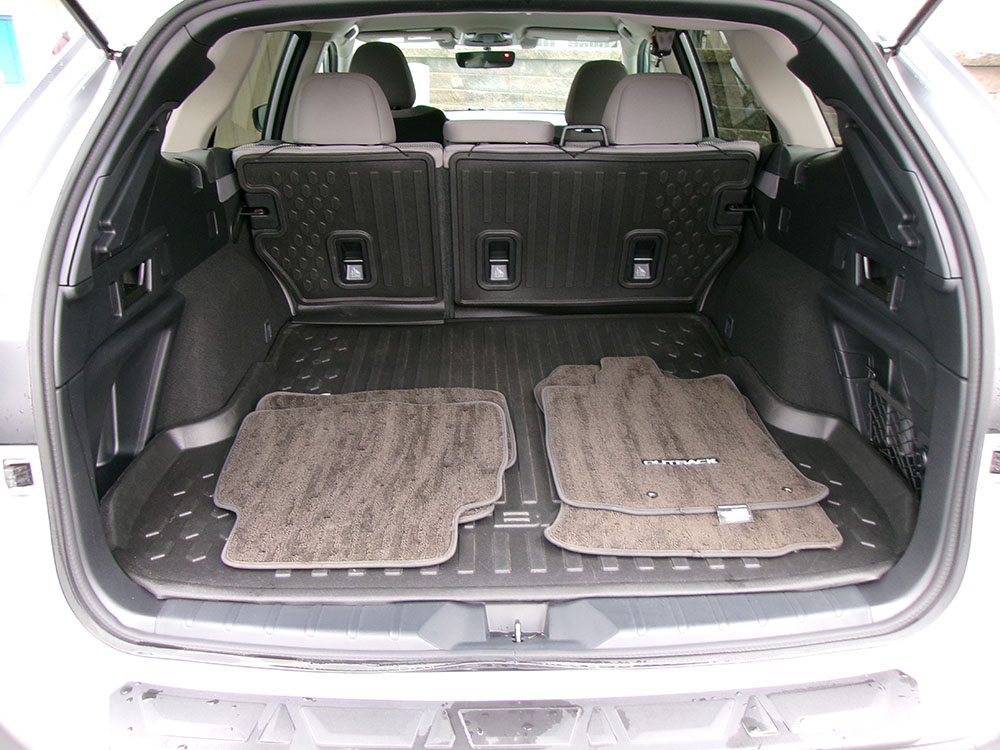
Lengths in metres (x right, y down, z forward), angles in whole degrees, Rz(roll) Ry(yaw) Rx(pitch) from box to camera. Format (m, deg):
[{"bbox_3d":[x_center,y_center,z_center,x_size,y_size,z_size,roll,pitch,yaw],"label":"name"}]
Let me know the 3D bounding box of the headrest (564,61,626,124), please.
[{"bbox_3d":[0.348,-0.958,2.650,0.240,0.210,0.115,-1,35,-2],"label":"headrest"}]

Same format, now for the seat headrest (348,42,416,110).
[{"bbox_3d":[-0.401,-1.008,2.630,0.240,0.210,0.115,-1,35,-2],"label":"seat headrest"}]

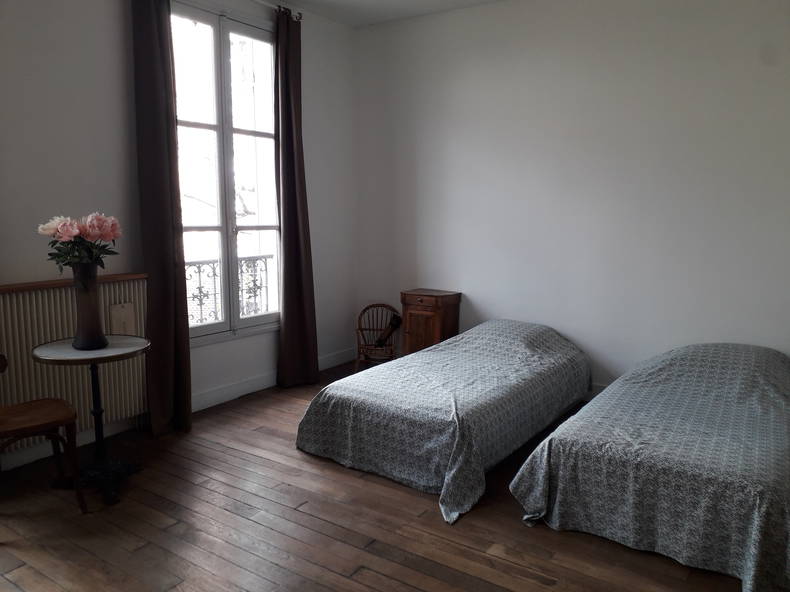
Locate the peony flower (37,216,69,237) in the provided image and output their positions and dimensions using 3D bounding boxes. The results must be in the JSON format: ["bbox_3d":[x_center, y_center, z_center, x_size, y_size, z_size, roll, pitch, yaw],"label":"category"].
[{"bbox_3d":[-1.703,-0.346,3.063,0.144,0.098,0.136,-4,9,-29],"label":"peony flower"}]

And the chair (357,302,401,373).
[{"bbox_3d":[-0.148,0.361,5.364,0.360,0.538,0.340,0,8,2],"label":"chair"}]

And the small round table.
[{"bbox_3d":[-1.454,0.597,3.015,0.530,0.707,0.530,0,8,0],"label":"small round table"}]

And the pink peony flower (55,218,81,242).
[{"bbox_3d":[-1.579,-0.316,2.974,0.122,0.109,0.122,-4,9,-28],"label":"pink peony flower"}]

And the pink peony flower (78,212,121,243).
[{"bbox_3d":[-1.445,-0.336,3.022,0.209,0.133,0.156,-4,9,-25],"label":"pink peony flower"}]

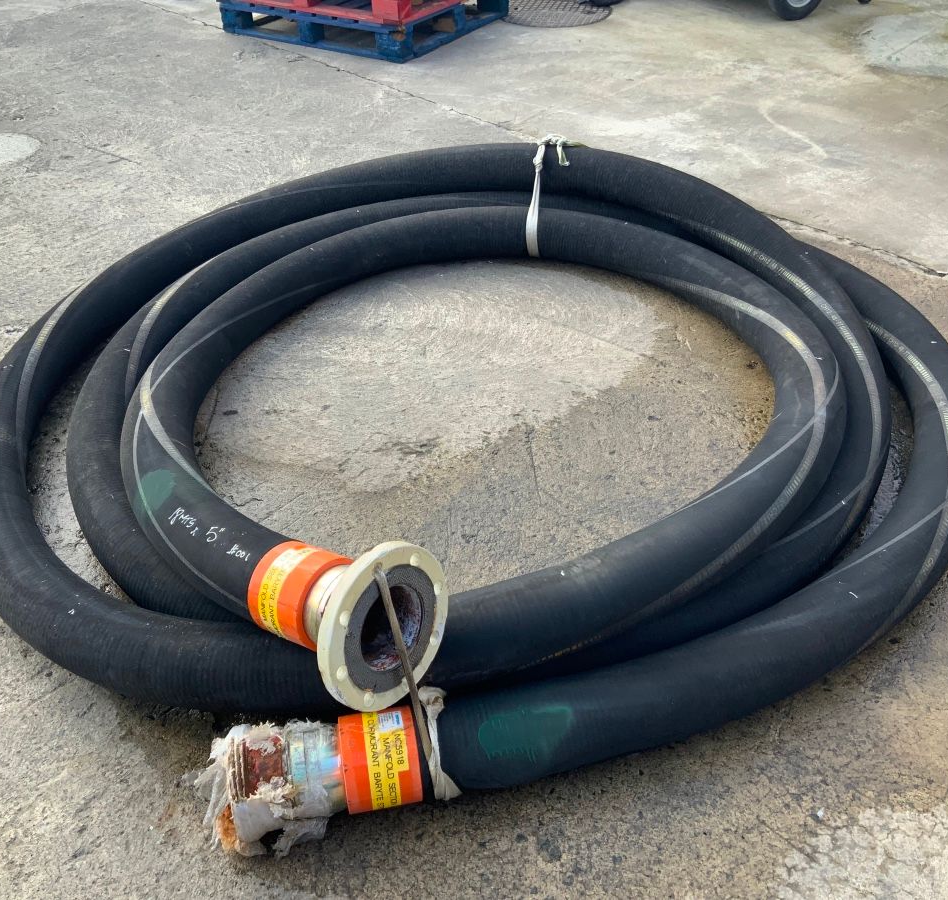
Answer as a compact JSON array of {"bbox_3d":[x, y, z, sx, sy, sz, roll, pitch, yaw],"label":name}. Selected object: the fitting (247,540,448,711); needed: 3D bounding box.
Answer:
[{"bbox_3d":[-0.216,0.245,1.578,0.247,0.254,0.254,13,38,38],"label":"fitting"}]

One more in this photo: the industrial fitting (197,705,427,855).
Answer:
[{"bbox_3d":[-0.263,0.526,1.647,0.337,0.174,0.174,-7,37,-8],"label":"industrial fitting"}]

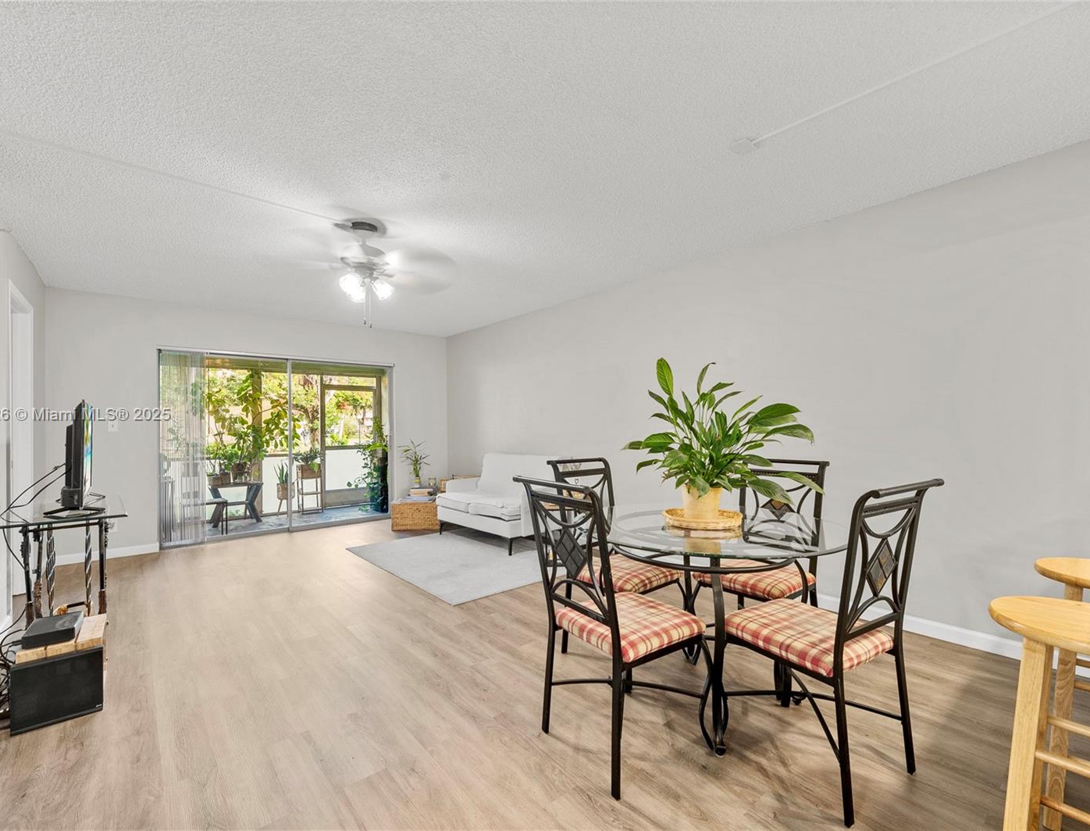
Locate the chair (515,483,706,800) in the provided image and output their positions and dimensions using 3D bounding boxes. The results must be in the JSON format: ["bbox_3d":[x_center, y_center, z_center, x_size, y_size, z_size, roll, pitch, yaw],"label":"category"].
[{"bbox_3d":[0.248,0.716,1.801,0.585,0.988,0.464,0,-2,-33],"label":"chair"}]

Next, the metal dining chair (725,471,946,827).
[{"bbox_3d":[0.954,0.700,1.669,0.464,0.988,0.585,0,-2,-31],"label":"metal dining chair"}]

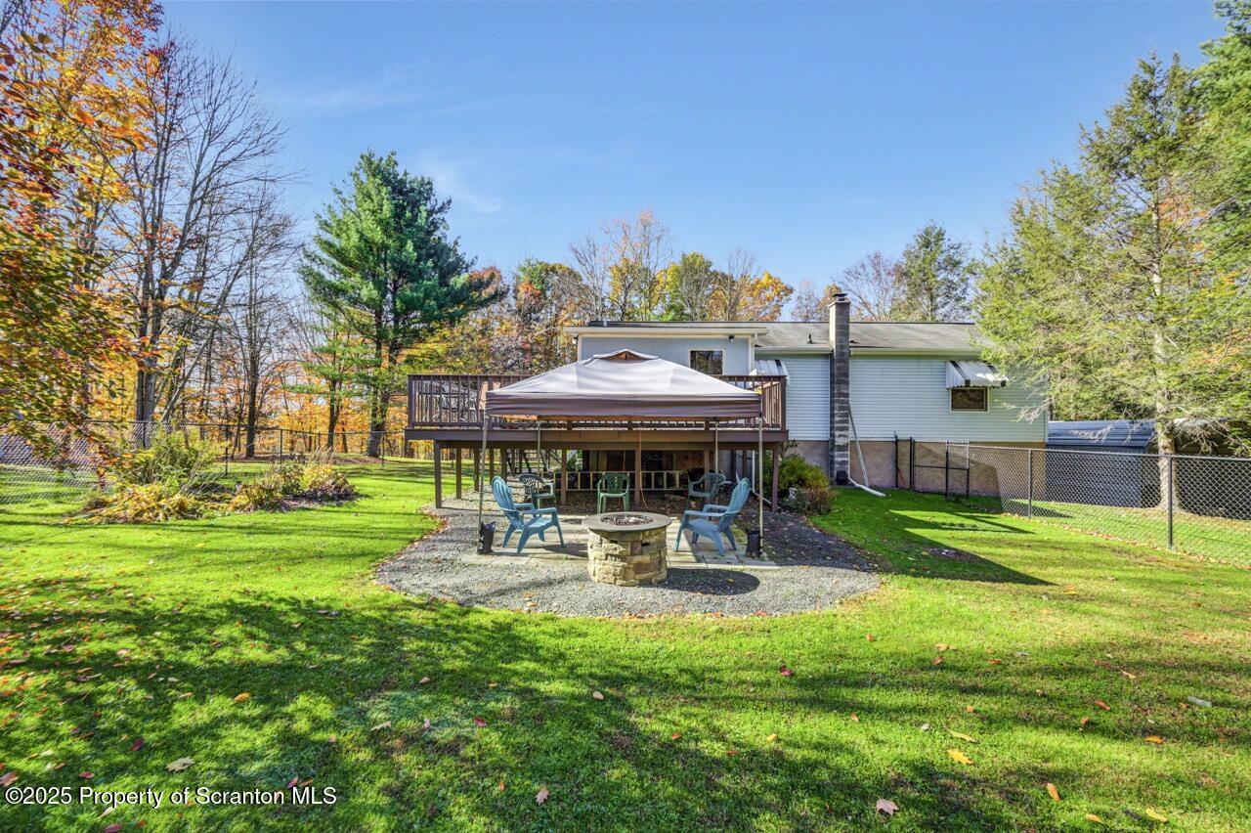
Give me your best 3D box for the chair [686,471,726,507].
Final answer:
[{"bbox_3d":[1.520,1.460,9.200,0.600,0.800,0.600,0,-1,41],"label":"chair"}]

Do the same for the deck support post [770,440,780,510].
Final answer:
[{"bbox_3d":[2.900,1.170,9.400,0.110,1.330,0.110,0,0,0],"label":"deck support post"}]

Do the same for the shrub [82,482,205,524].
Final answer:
[{"bbox_3d":[-6.350,1.150,6.600,1.250,0.480,0.900,0,0,-6],"label":"shrub"}]

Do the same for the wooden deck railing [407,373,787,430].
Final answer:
[{"bbox_3d":[-0.580,-0.260,11.200,7.300,1.070,3.900,0,0,-1],"label":"wooden deck railing"}]

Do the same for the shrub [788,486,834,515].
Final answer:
[{"bbox_3d":[3.550,1.570,9.400,0.850,0.500,0.750,0,0,0],"label":"shrub"}]

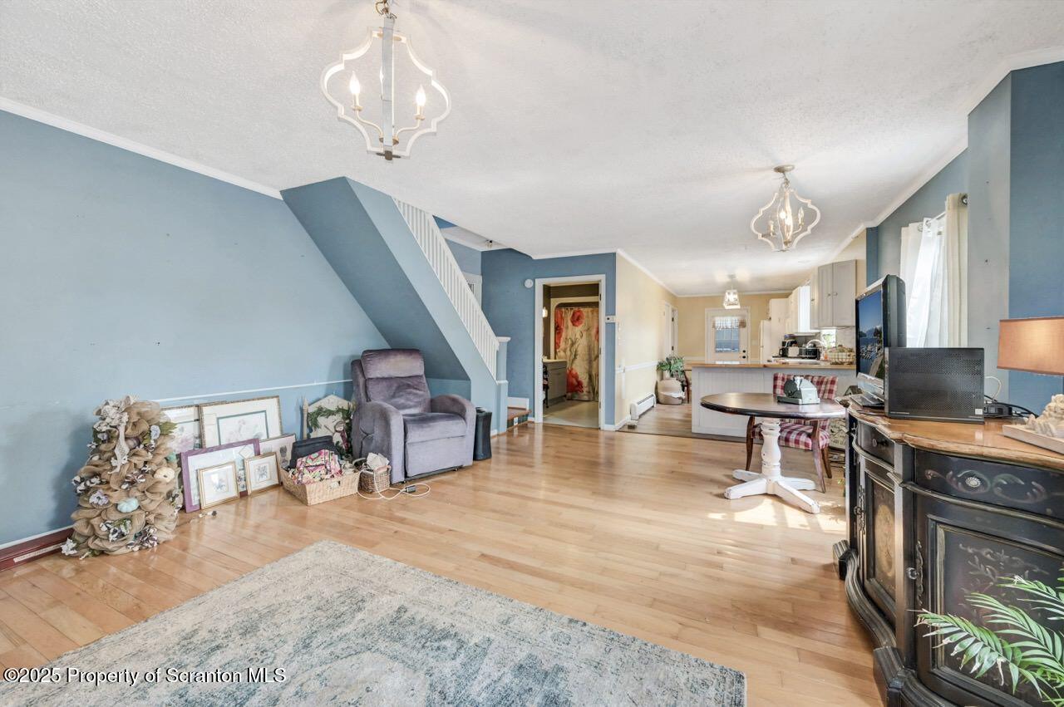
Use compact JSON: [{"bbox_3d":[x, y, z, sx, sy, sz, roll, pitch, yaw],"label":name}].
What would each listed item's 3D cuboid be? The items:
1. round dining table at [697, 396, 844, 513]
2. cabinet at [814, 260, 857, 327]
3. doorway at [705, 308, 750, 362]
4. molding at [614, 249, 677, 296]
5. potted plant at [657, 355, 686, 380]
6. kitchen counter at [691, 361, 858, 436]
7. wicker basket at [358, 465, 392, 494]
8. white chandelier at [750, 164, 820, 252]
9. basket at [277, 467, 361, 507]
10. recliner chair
[{"bbox_3d":[1.841,0.728,3.174,0.990,0.720,0.990,0,1,27],"label":"round dining table"},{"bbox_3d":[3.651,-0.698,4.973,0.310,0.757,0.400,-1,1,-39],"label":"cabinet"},{"bbox_3d":[4.764,-0.045,10.088,0.990,2.070,0.120,0,1,27],"label":"doorway"},{"bbox_3d":[2.452,-1.419,8.051,0.055,0.060,5.750,0,1,27],"label":"molding"},{"bbox_3d":[2.804,0.269,8.288,0.520,0.500,0.480,0,1,27],"label":"potted plant"},{"bbox_3d":[3.042,0.594,5.349,1.790,0.924,0.660,0,1,27],"label":"kitchen counter"},{"bbox_3d":[-1.283,1.014,3.364,0.200,0.165,0.170,0,1,41],"label":"wicker basket"},{"bbox_3d":[1.888,-1.076,3.096,0.440,0.610,0.440,0,1,27],"label":"white chandelier"},{"bbox_3d":[-1.699,1.018,3.310,0.560,0.160,0.370,1,1,43],"label":"basket"},{"bbox_3d":[-1.175,0.526,4.076,0.820,1.120,0.920,-1,1,-42],"label":"recliner chair"}]

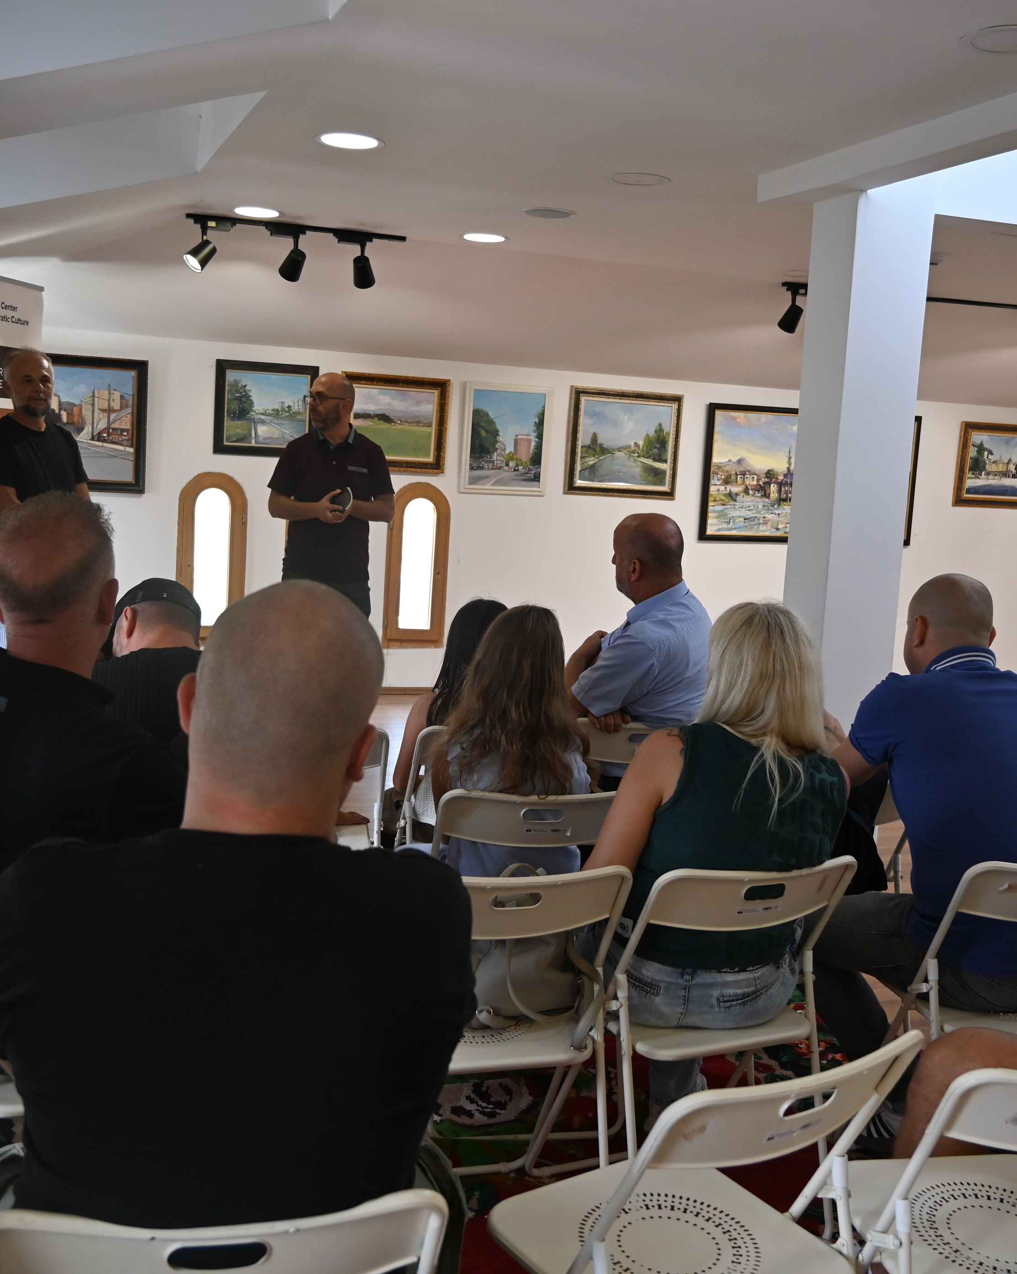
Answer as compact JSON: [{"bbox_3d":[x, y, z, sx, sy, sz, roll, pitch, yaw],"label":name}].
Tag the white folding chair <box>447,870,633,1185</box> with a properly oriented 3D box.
[{"bbox_3d":[-0.070,0.770,2.753,0.453,0.776,0.490,1,7,-19],"label":"white folding chair"}]

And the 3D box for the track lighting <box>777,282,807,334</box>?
[{"bbox_3d":[1.163,-1.347,5.876,0.120,0.210,0.130,1,7,-23],"label":"track lighting"}]

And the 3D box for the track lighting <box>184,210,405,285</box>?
[{"bbox_3d":[-0.958,-1.742,6.521,1.010,0.250,0.180,1,7,-19],"label":"track lighting"}]

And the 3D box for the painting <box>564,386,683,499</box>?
[{"bbox_3d":[0.735,-1.221,9.084,0.780,0.670,0.050,1,7,-21],"label":"painting"}]

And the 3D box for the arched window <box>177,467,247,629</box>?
[{"bbox_3d":[-1.723,-0.449,8.308,0.400,1.010,0.100,1,7,-21],"label":"arched window"}]

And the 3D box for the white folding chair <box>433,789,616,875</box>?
[{"bbox_3d":[0.006,0.660,3.122,0.410,0.780,0.470,2,7,-12],"label":"white folding chair"}]

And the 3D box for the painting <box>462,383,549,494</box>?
[{"bbox_3d":[-0.016,-1.211,8.811,0.572,0.667,0.040,1,7,-21],"label":"painting"}]

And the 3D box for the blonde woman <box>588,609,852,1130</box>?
[{"bbox_3d":[0.296,0.523,2.958,0.480,1.250,0.660,0,8,-27],"label":"blonde woman"}]

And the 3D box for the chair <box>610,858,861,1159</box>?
[{"bbox_3d":[0.358,0.776,2.835,0.455,0.785,0.460,0,8,-27],"label":"chair"}]

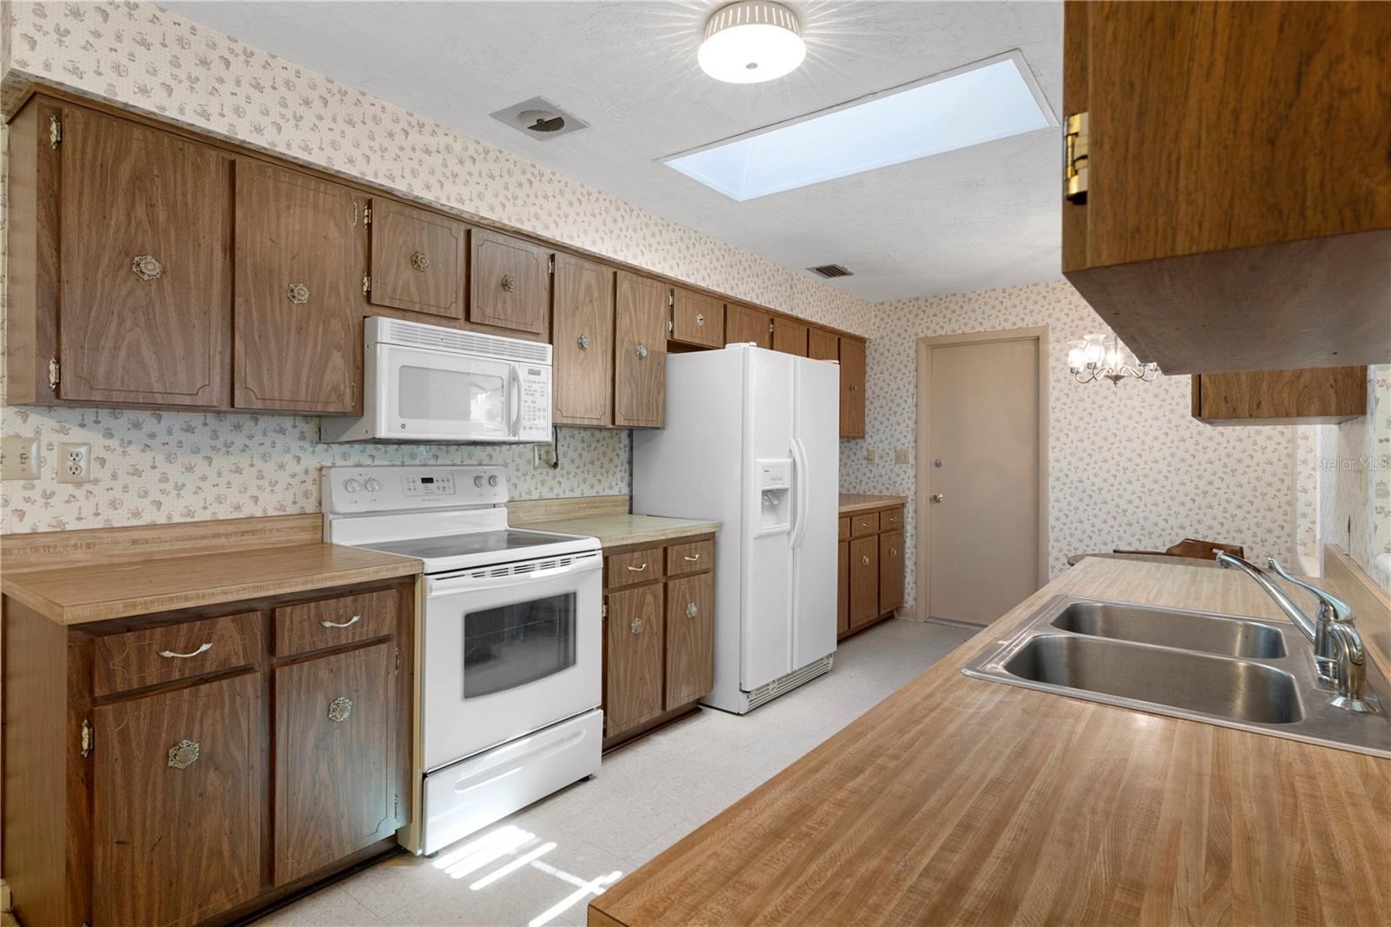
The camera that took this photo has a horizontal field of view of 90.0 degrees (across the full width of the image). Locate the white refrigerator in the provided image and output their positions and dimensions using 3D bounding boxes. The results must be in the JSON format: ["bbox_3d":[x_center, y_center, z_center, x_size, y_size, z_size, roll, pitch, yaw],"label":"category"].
[{"bbox_3d":[0.264,0.314,3.849,0.820,1.765,0.902,1,1,37],"label":"white refrigerator"}]

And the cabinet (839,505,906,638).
[{"bbox_3d":[0.903,0.747,4.914,0.635,0.880,1.480,1,1,37],"label":"cabinet"}]

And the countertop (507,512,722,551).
[{"bbox_3d":[-0.385,0.307,3.192,0.665,0.038,0.805,1,1,37],"label":"countertop"}]

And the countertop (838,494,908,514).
[{"bbox_3d":[0.908,0.287,4.900,0.650,0.040,1.490,1,1,37],"label":"countertop"}]

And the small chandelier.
[{"bbox_3d":[2.241,-0.593,3.694,0.440,0.360,0.440,1,1,37],"label":"small chandelier"}]

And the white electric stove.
[{"bbox_3d":[-0.825,0.612,2.555,0.685,1.187,0.755,1,1,37],"label":"white electric stove"}]

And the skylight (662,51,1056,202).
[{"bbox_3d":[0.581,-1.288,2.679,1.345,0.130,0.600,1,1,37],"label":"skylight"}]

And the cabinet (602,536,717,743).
[{"bbox_3d":[-0.397,0.762,3.204,0.640,0.876,0.795,1,1,37],"label":"cabinet"}]

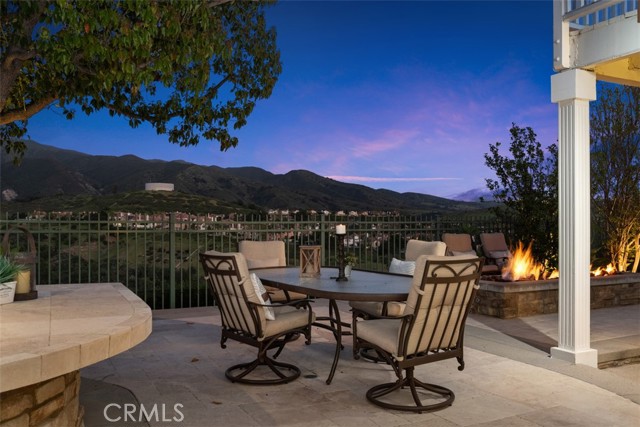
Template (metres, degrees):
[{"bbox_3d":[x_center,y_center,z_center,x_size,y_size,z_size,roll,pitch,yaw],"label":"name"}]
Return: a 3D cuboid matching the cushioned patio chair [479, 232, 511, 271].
[{"bbox_3d":[3.070,0.800,9.300,0.660,0.930,0.760,0,0,-29],"label":"cushioned patio chair"}]

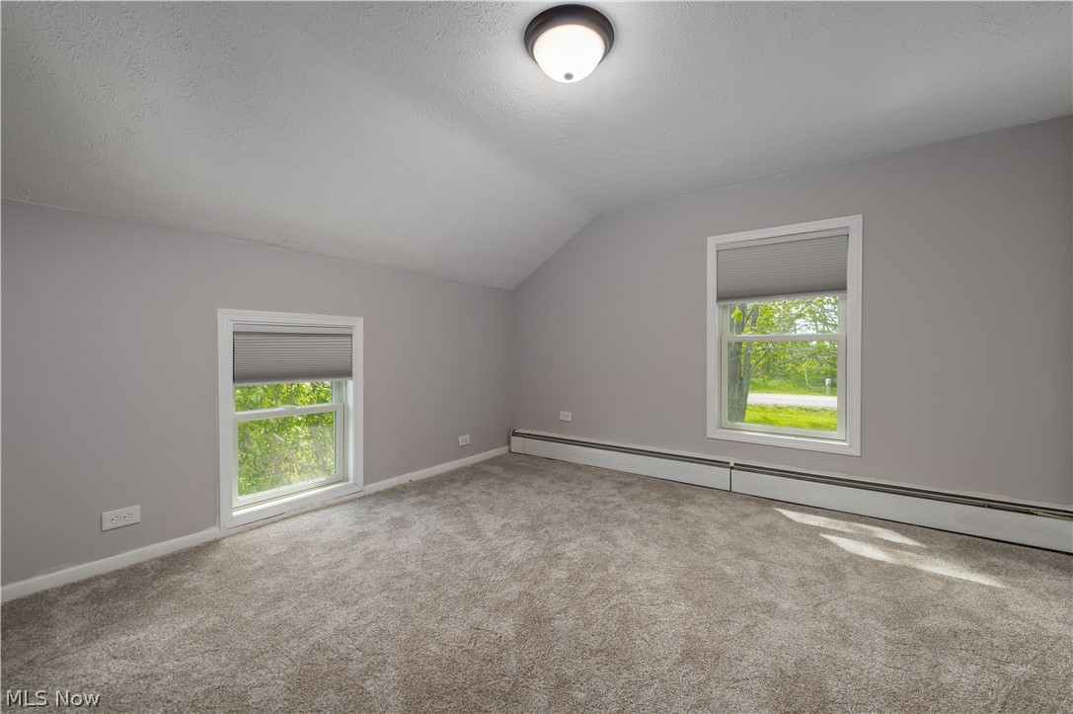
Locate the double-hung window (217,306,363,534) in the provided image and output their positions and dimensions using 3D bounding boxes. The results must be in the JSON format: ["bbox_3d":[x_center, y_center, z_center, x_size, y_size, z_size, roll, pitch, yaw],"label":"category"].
[{"bbox_3d":[-1.488,0.337,2.600,0.120,1.200,0.832,0,1,37],"label":"double-hung window"}]

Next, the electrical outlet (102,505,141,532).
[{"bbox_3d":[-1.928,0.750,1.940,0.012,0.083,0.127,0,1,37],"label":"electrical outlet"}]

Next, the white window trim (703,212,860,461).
[{"bbox_3d":[1.629,-0.133,2.809,0.890,1.455,0.120,0,1,37],"label":"white window trim"}]

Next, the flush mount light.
[{"bbox_3d":[0.119,-1.109,1.558,0.333,0.134,0.333,0,1,0],"label":"flush mount light"}]

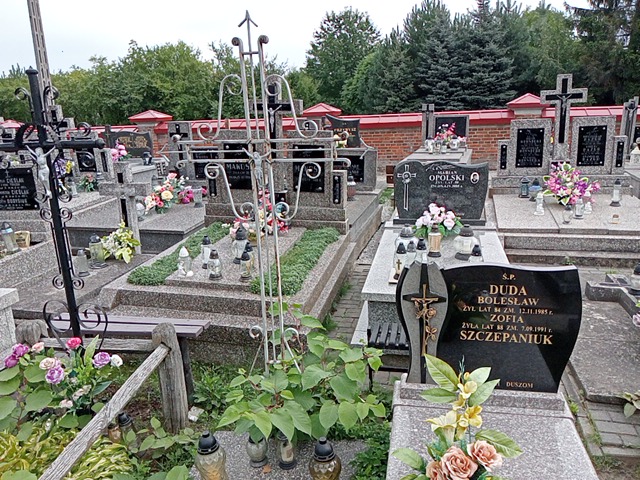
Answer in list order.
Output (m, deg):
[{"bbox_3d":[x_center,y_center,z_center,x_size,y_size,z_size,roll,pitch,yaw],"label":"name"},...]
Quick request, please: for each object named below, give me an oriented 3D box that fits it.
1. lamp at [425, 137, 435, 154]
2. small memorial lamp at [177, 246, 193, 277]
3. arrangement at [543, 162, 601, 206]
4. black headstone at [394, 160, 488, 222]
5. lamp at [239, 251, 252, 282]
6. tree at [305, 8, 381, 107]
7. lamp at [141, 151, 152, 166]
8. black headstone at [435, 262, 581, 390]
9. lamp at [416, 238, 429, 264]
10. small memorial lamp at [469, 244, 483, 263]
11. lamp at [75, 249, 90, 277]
[{"bbox_3d":[2.164,-1.866,10.197,0.170,0.302,0.170,1,15,13],"label":"lamp"},{"bbox_3d":[-1.082,0.167,4.139,0.110,0.229,0.099,2,16,13],"label":"small memorial lamp"},{"bbox_3d":[3.298,-0.744,6.749,0.684,0.505,0.420,1,15,13],"label":"arrangement"},{"bbox_3d":[1.198,-0.487,5.149,0.900,0.585,0.130,1,16,12],"label":"black headstone"},{"bbox_3d":[-0.636,0.224,4.409,0.094,0.255,0.094,1,15,13],"label":"lamp"},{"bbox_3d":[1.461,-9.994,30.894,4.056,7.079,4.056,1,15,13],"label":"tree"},{"bbox_3d":[-3.986,-1.871,11.873,0.200,0.292,0.200,1,15,13],"label":"lamp"},{"bbox_3d":[0.875,0.411,2.443,0.622,0.612,0.070,1,15,13],"label":"black headstone"},{"bbox_3d":[0.779,0.102,3.915,0.080,0.227,0.080,1,16,12],"label":"lamp"},{"bbox_3d":[1.148,0.135,3.796,0.102,0.199,0.102,1,16,12],"label":"small memorial lamp"},{"bbox_3d":[-2.239,0.209,4.855,0.108,0.249,0.108,2,16,13],"label":"lamp"}]

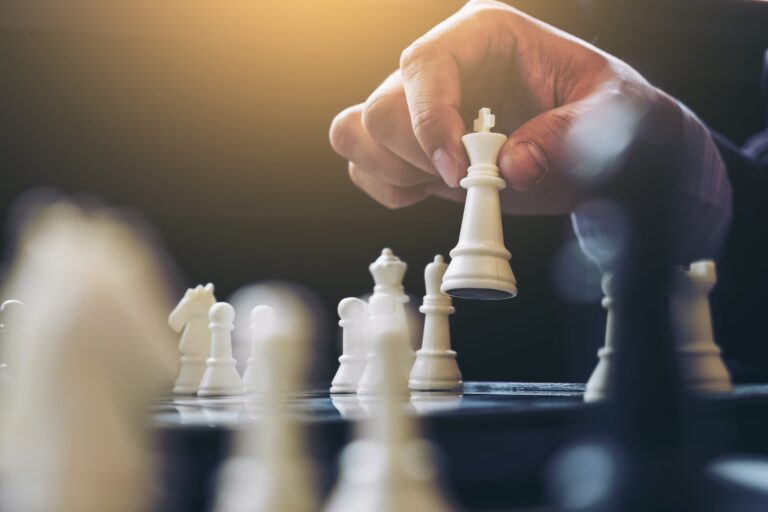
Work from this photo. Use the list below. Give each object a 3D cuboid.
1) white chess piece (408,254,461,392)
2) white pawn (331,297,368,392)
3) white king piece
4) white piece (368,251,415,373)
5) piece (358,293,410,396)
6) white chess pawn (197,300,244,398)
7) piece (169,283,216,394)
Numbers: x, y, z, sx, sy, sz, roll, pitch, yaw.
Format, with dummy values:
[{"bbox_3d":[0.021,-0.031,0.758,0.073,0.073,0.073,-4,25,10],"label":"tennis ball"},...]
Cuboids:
[{"bbox_3d":[0.023,0.028,0.583,0.024,0.058,0.024,-1,-4,0],"label":"white chess piece"},{"bbox_3d":[-0.013,0.037,0.571,0.021,0.040,0.021,-1,-4,0],"label":"white pawn"},{"bbox_3d":[0.042,-0.024,0.580,0.032,0.080,0.032,2,-12,0],"label":"white king piece"},{"bbox_3d":[0.002,0.030,0.675,0.028,0.068,0.028,-1,-4,0],"label":"white piece"},{"bbox_3d":[0.000,0.035,0.541,0.021,0.040,0.021,-1,-4,0],"label":"piece"},{"bbox_3d":[-0.069,0.040,0.585,0.021,0.040,0.021,-1,-4,0],"label":"white chess pawn"},{"bbox_3d":[-0.073,0.032,0.530,0.022,0.043,0.021,0,-4,0],"label":"piece"}]

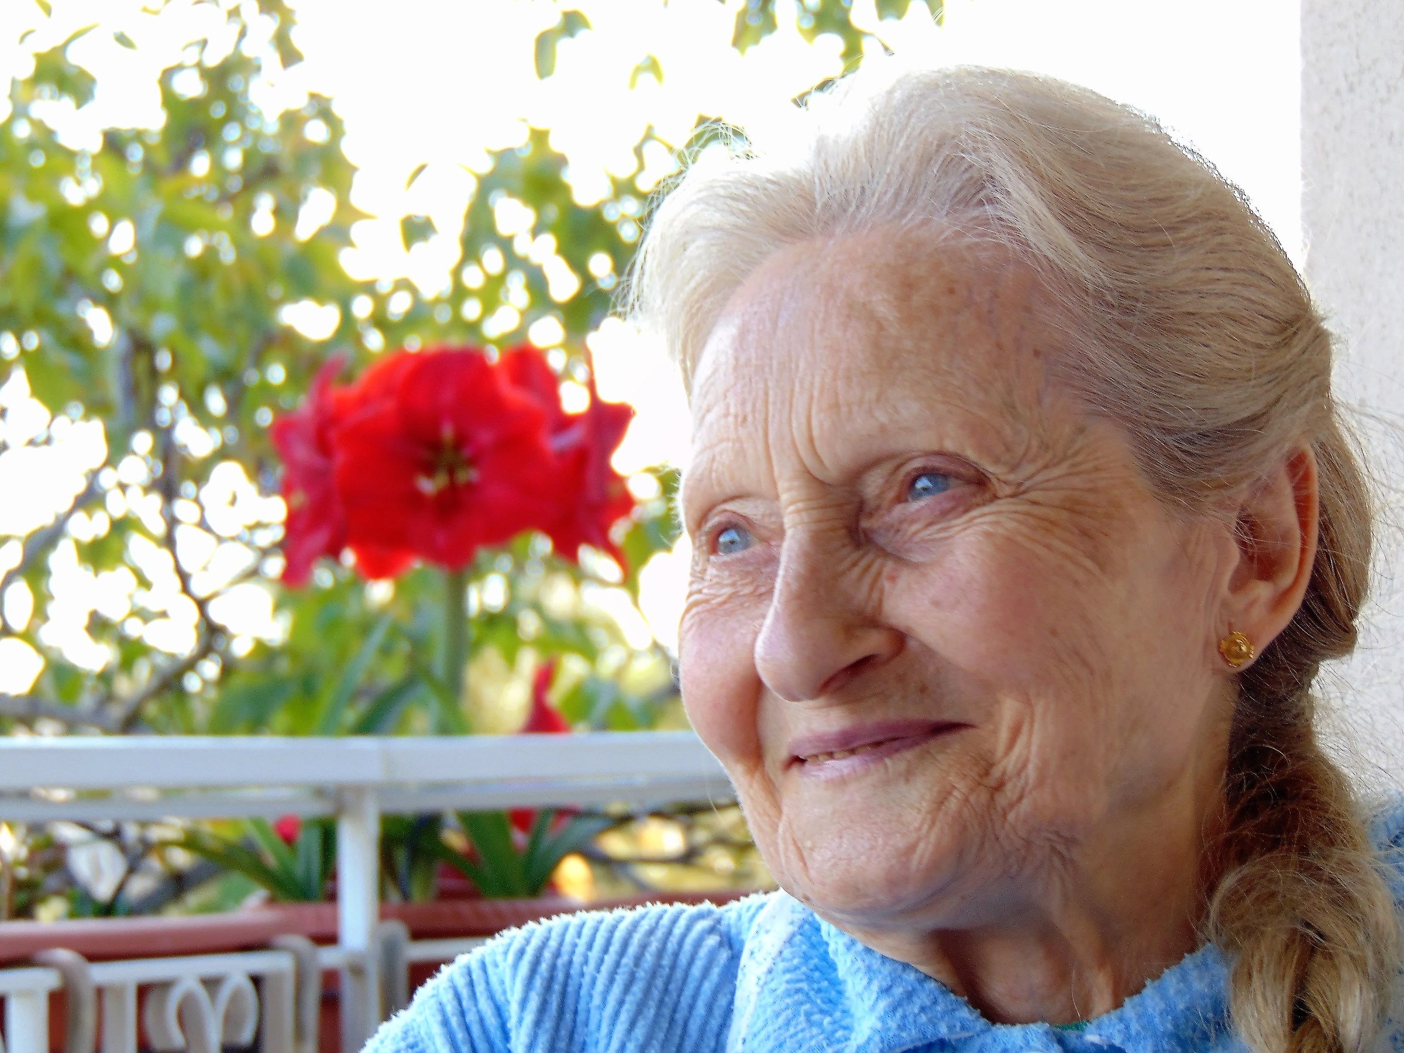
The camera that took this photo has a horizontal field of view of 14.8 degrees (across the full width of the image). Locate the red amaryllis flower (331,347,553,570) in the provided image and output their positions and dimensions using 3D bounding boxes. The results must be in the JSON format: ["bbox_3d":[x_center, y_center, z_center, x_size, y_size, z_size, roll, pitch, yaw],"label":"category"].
[{"bbox_3d":[-0.189,-0.049,3.910,0.162,0.163,0.110,0,-2,-2],"label":"red amaryllis flower"}]

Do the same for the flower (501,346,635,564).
[{"bbox_3d":[-0.102,-0.051,3.980,0.110,0.161,0.160,0,-2,-12],"label":"flower"}]

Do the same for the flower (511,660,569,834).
[{"bbox_3d":[-0.118,0.165,4.000,0.065,0.130,0.120,0,-2,-6],"label":"flower"}]

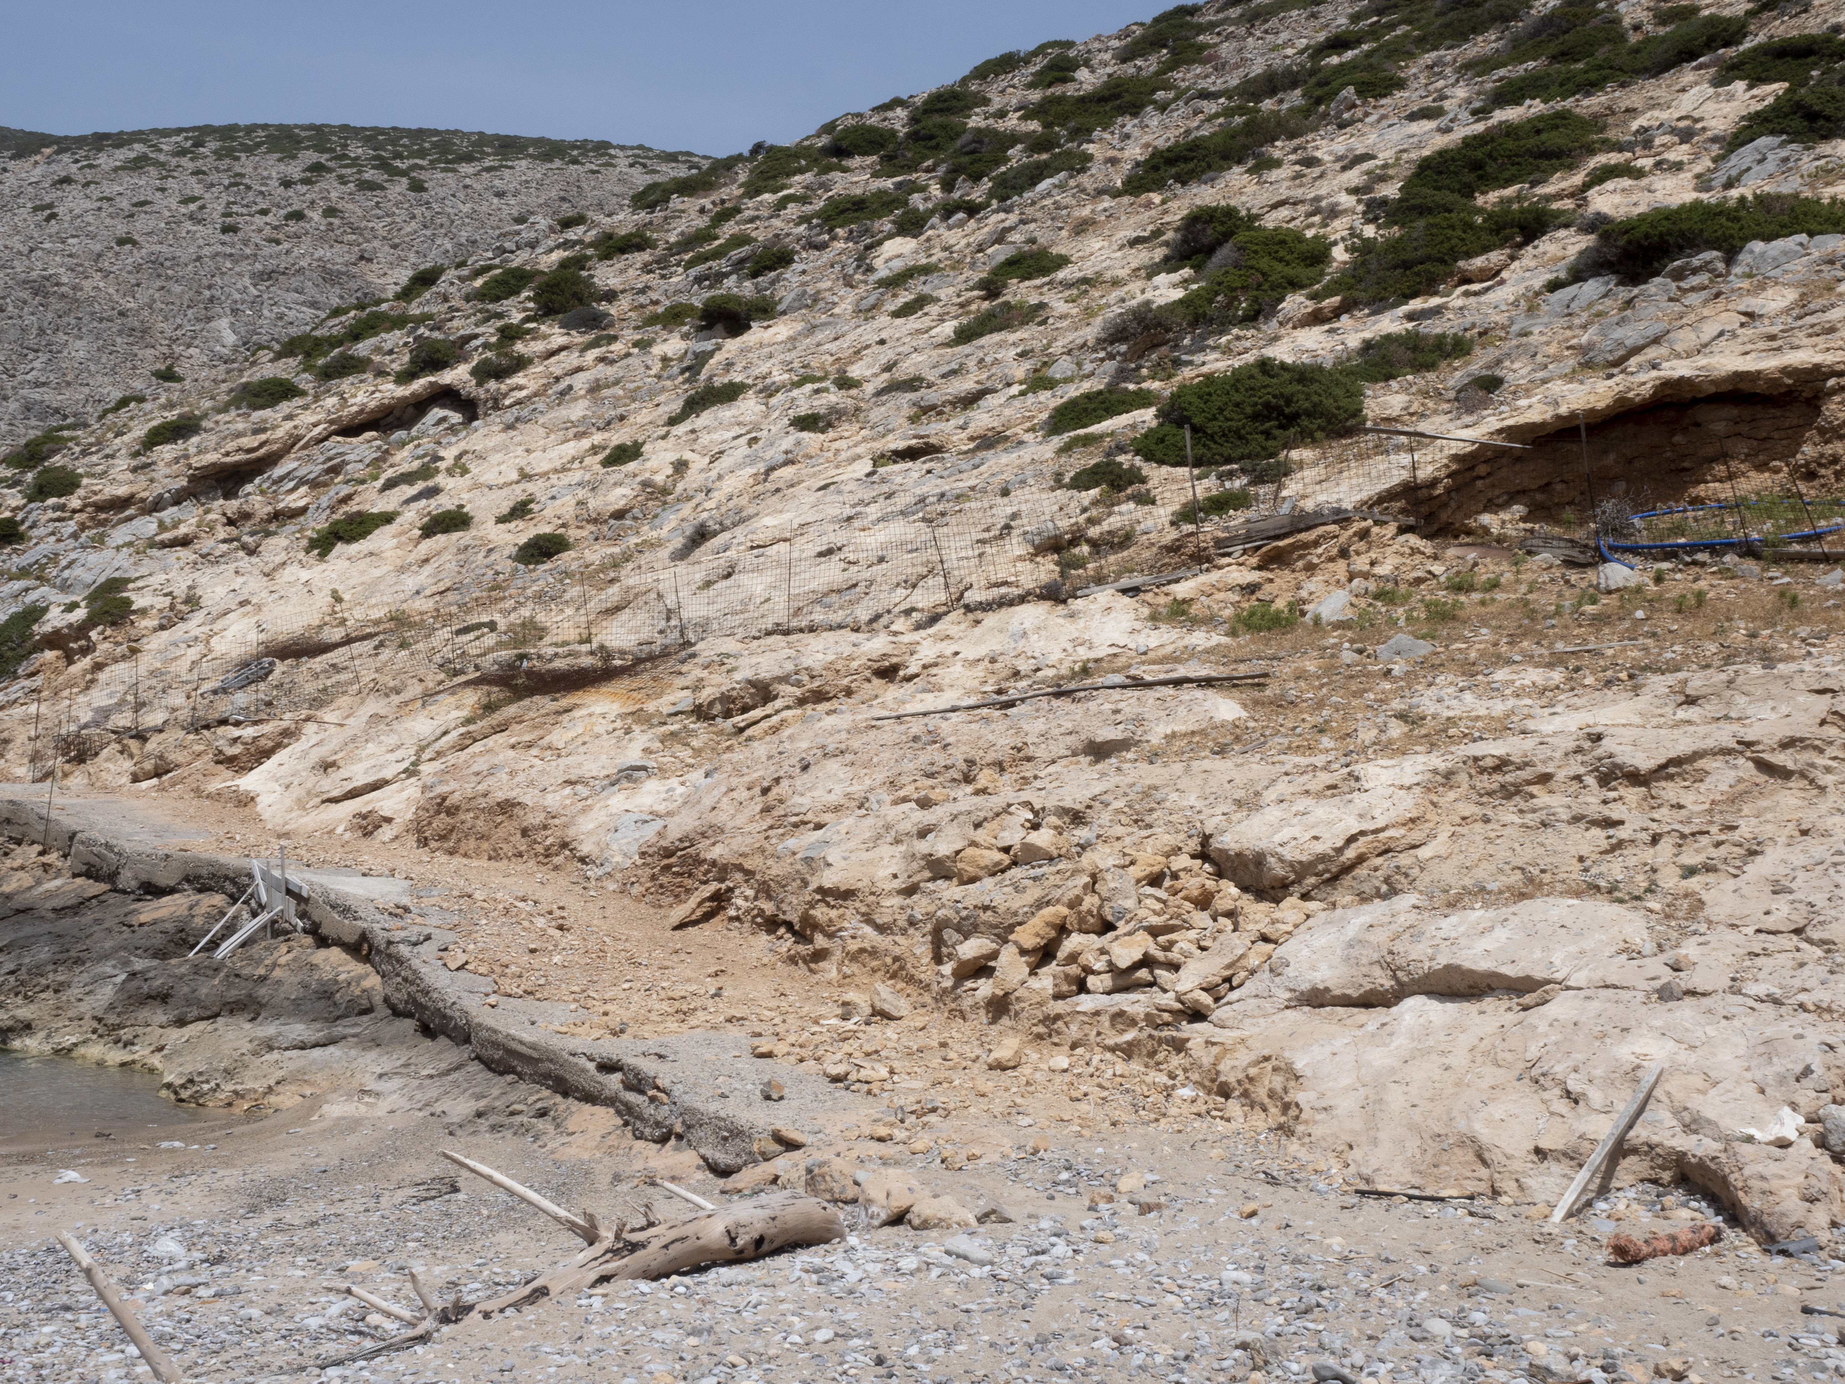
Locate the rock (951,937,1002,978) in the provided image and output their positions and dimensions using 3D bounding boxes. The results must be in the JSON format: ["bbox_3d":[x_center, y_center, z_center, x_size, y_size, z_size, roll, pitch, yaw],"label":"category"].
[{"bbox_3d":[0.302,1.480,11.900,0.280,0.210,0.230,0,-1,0],"label":"rock"}]

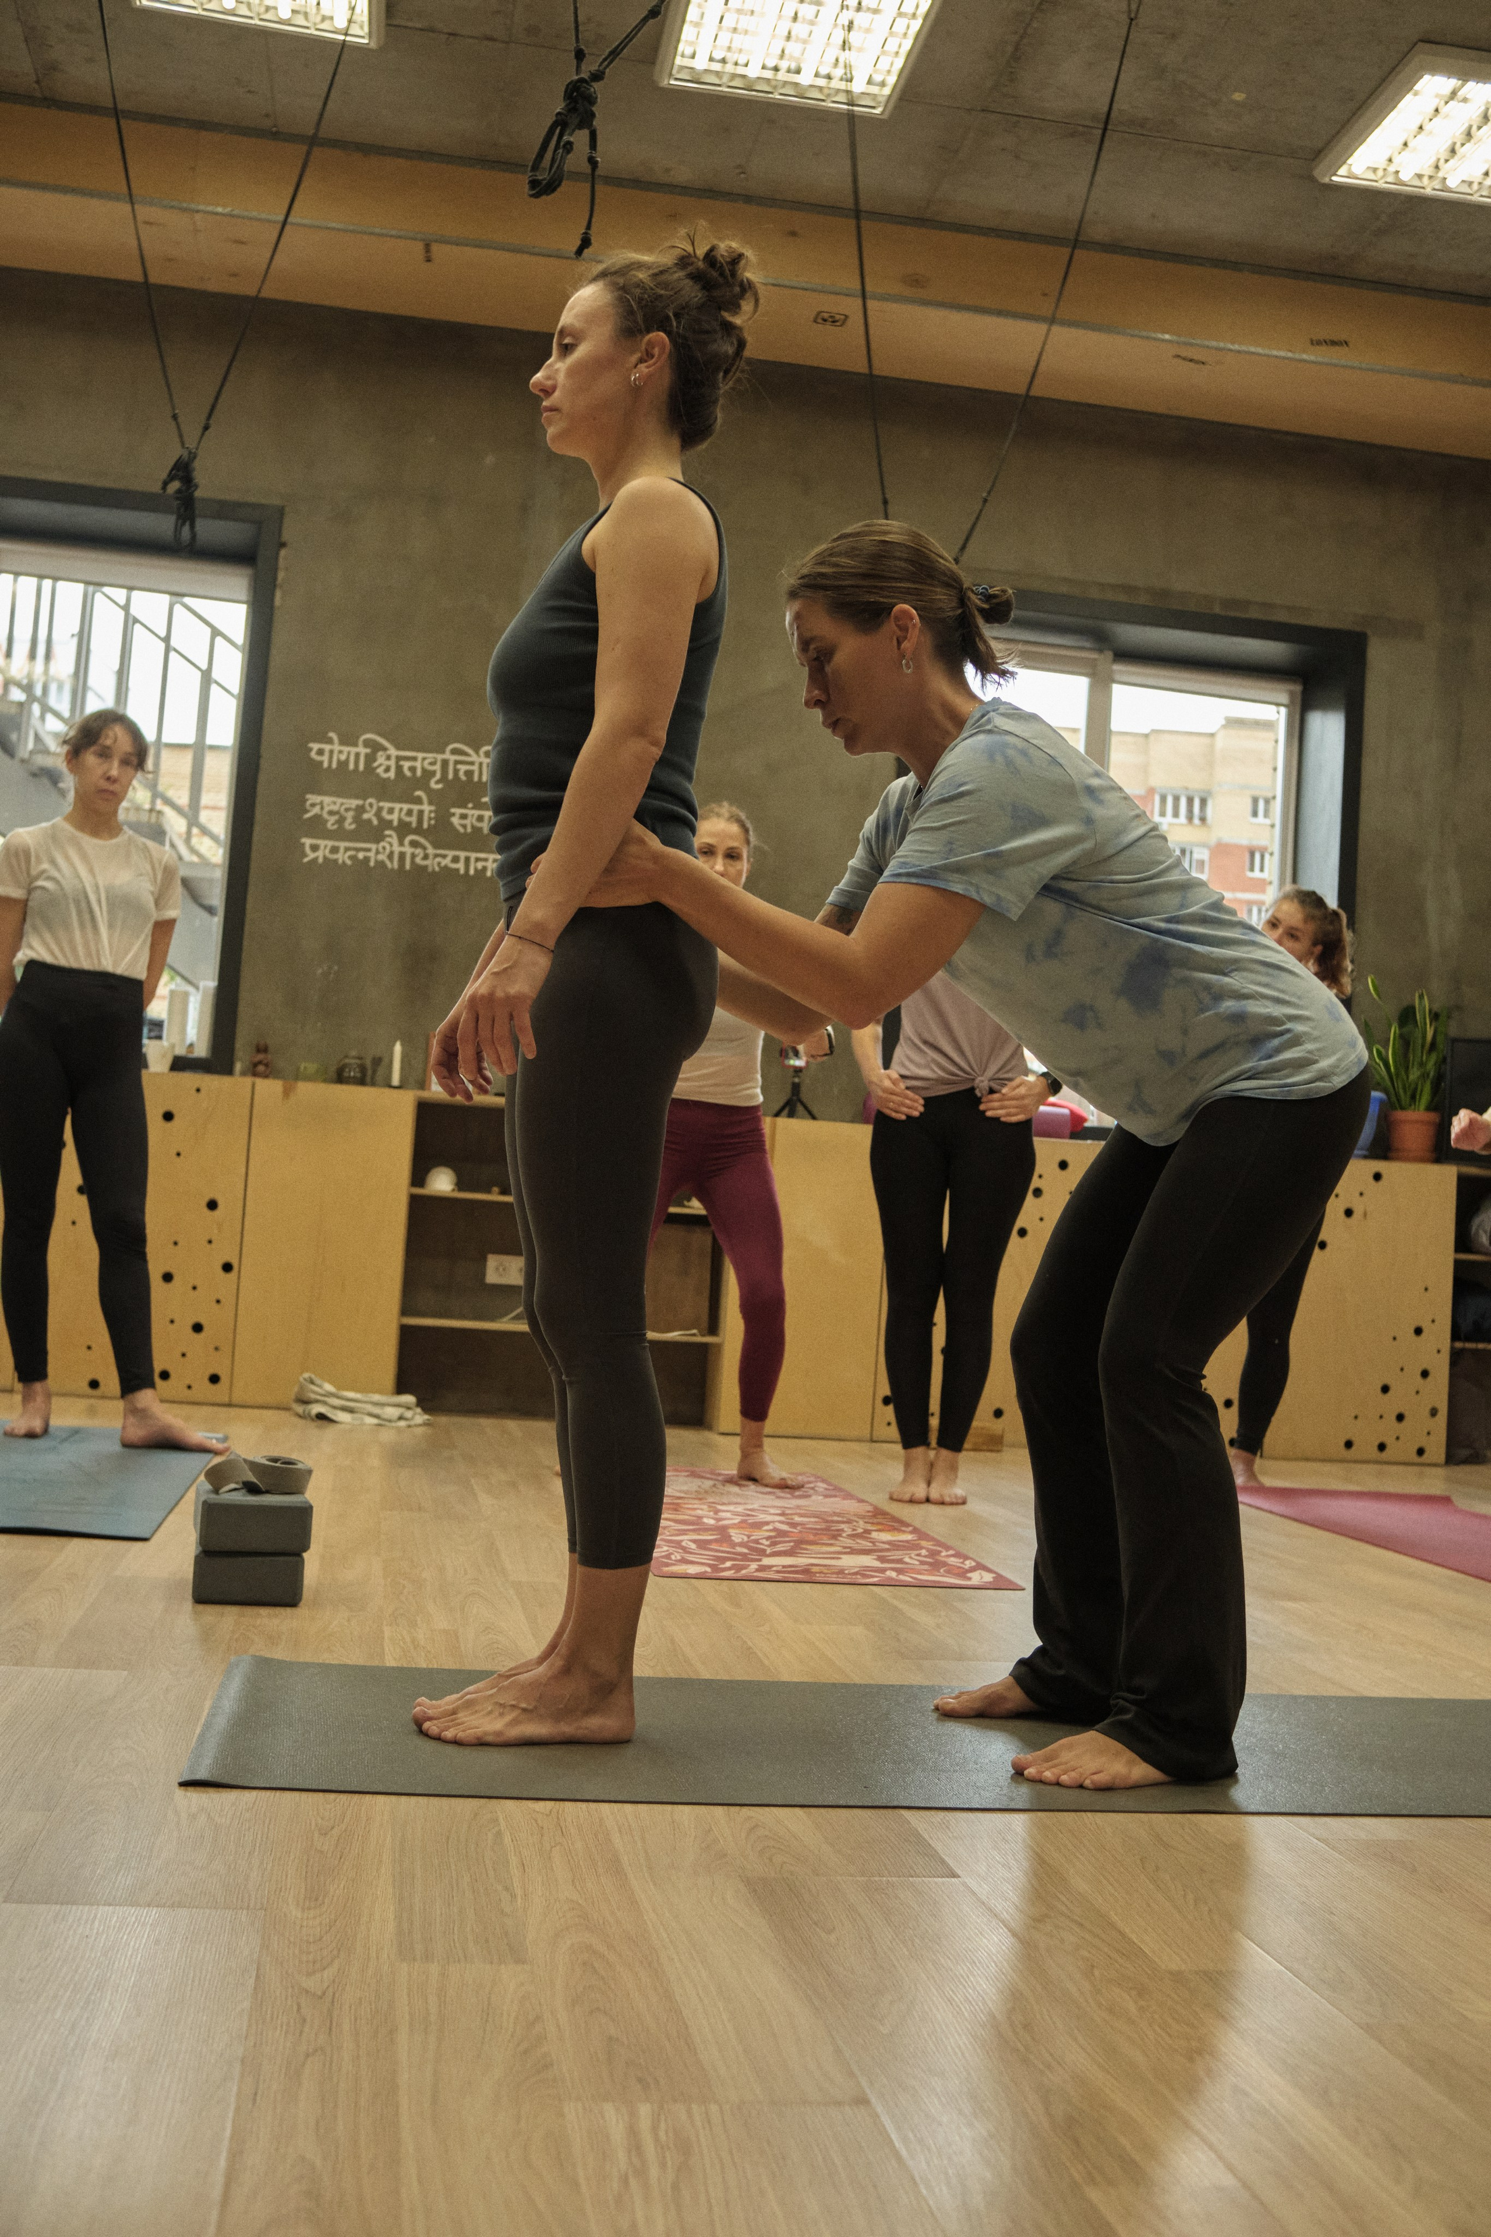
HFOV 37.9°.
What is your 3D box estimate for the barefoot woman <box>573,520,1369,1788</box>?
[{"bbox_3d":[0.223,0.004,2.472,0.940,1.370,0.500,4,-4,-9],"label":"barefoot woman"}]

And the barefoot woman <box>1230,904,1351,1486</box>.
[{"bbox_3d":[1.446,0.178,5.864,0.460,1.620,0.340,2,-4,21],"label":"barefoot woman"}]

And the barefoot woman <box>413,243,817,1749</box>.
[{"bbox_3d":[-0.161,-0.169,2.421,0.320,1.660,0.460,4,-4,-9],"label":"barefoot woman"}]

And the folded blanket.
[{"bbox_3d":[-1.092,0.796,6.172,0.400,0.120,0.240,4,-4,-9],"label":"folded blanket"}]

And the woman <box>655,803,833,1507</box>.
[{"bbox_3d":[-0.092,0.034,5.127,0.590,1.620,0.340,4,-4,-4],"label":"woman"}]

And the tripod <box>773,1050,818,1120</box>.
[{"bbox_3d":[0.157,-0.107,6.844,0.125,0.195,0.120,4,-4,-9],"label":"tripod"}]

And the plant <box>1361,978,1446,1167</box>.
[{"bbox_3d":[2.199,-0.160,7.235,0.270,0.580,0.260,4,-4,-9],"label":"plant"}]

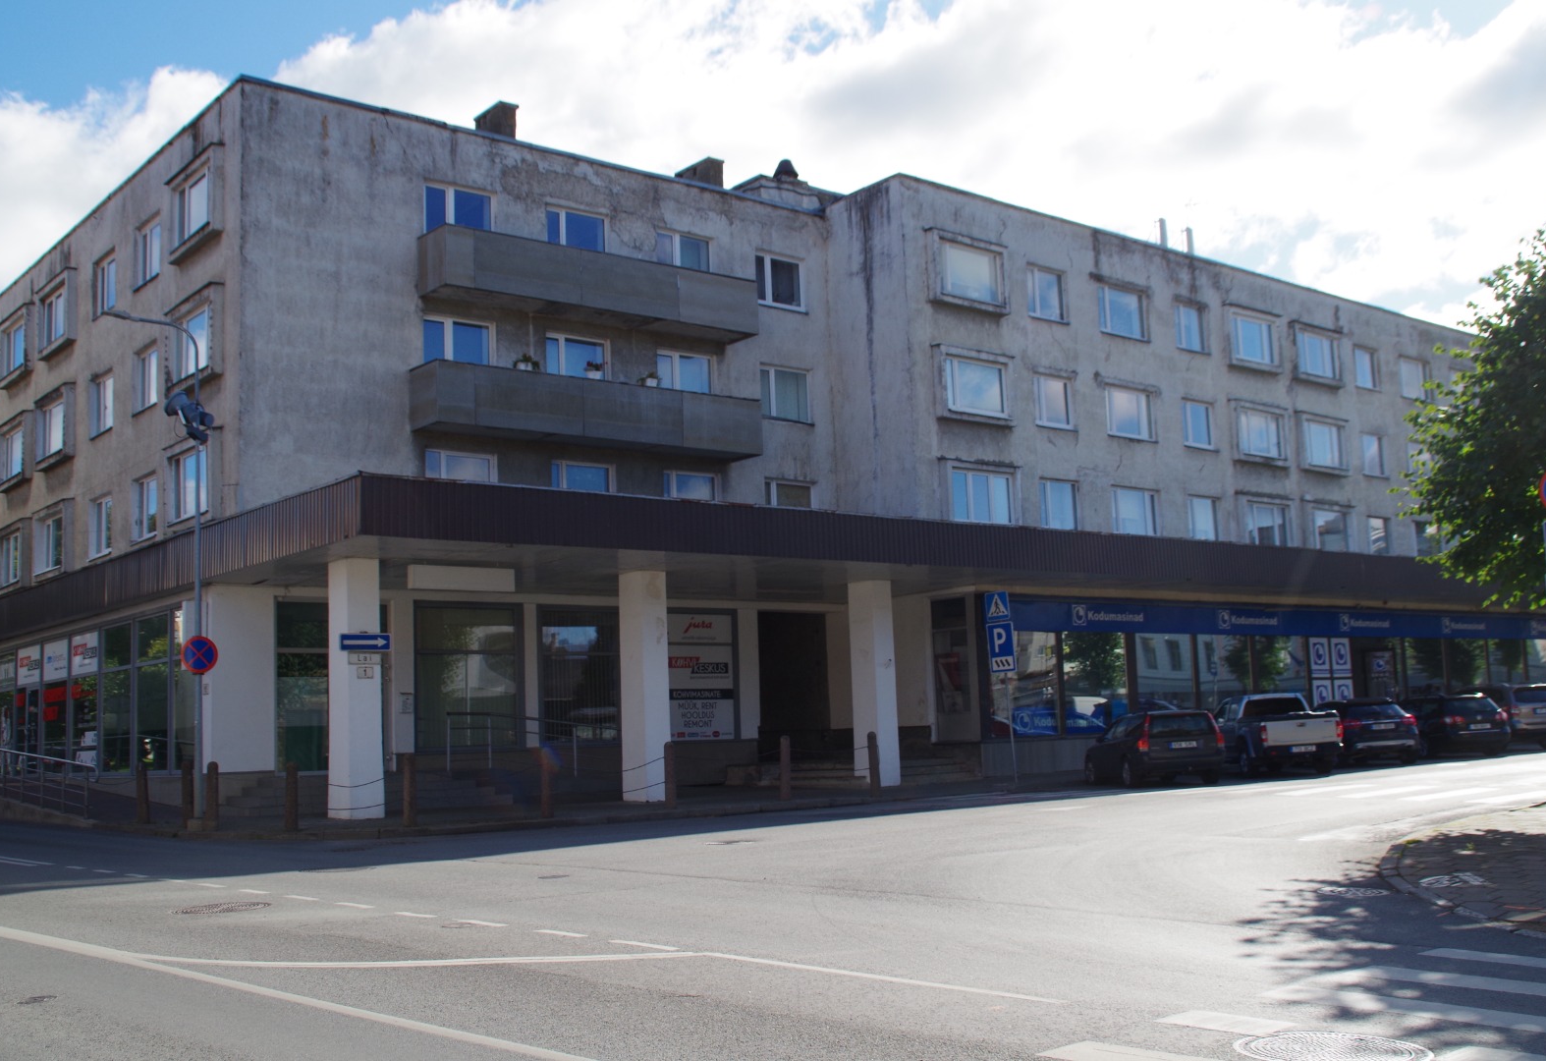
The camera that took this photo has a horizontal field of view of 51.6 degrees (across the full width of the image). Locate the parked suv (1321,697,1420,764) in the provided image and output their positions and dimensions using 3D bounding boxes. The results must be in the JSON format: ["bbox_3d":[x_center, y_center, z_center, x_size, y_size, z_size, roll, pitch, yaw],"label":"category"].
[{"bbox_3d":[13.483,4.782,37.930,1.810,1.500,4.420,-2,-7,-2],"label":"parked suv"}]

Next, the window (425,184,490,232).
[{"bbox_3d":[-6.669,-6.601,34.218,1.671,1.347,0.140,4,-9,-41],"label":"window"}]

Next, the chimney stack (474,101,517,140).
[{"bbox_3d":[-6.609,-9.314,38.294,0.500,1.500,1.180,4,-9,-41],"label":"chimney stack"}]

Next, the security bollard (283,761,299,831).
[{"bbox_3d":[-7.343,4.073,24.400,0.200,1.090,0.200,4,-9,-41],"label":"security bollard"}]

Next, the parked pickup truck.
[{"bbox_3d":[10.545,4.411,34.666,1.800,1.740,5.000,-2,-7,-2],"label":"parked pickup truck"}]

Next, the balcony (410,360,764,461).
[{"bbox_3d":[-3.857,-2.512,35.072,8.455,1.298,1.180,4,-9,-41],"label":"balcony"}]

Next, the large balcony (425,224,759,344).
[{"bbox_3d":[-3.877,-5.351,35.515,8.248,1.278,1.180,4,-9,-41],"label":"large balcony"}]

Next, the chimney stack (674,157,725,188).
[{"bbox_3d":[-1.910,-8.907,42.474,0.520,1.500,1.440,4,-9,-41],"label":"chimney stack"}]

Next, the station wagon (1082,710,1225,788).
[{"bbox_3d":[7.634,4.448,32.661,1.820,1.480,4.710,-2,-7,-3],"label":"station wagon"}]

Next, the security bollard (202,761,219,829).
[{"bbox_3d":[-8.946,4.243,25.500,0.200,1.090,0.200,4,-9,-41],"label":"security bollard"}]

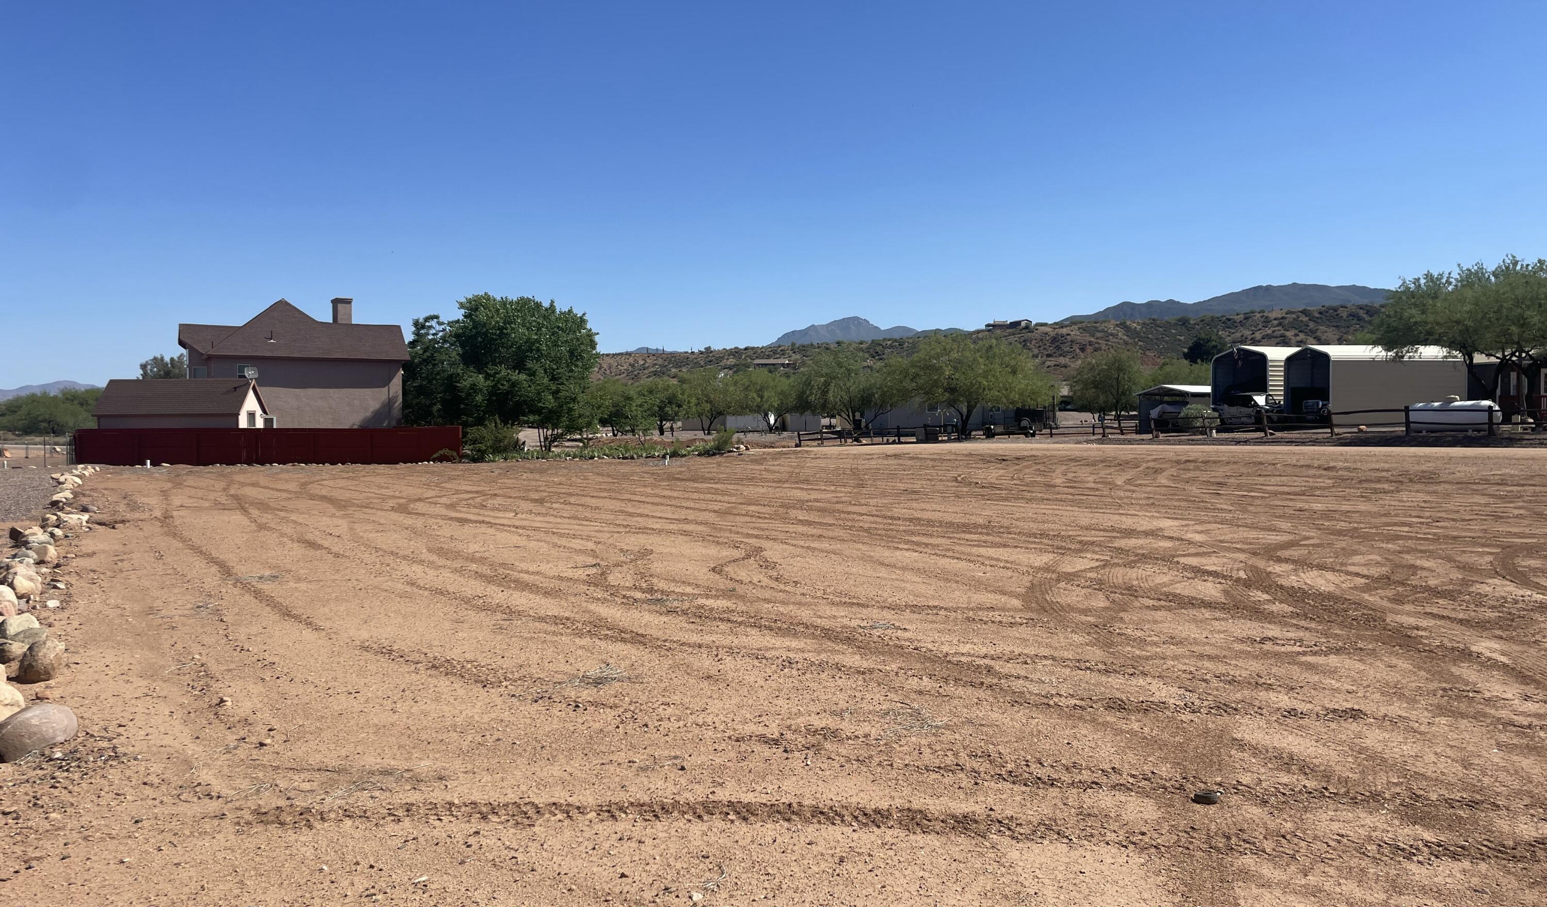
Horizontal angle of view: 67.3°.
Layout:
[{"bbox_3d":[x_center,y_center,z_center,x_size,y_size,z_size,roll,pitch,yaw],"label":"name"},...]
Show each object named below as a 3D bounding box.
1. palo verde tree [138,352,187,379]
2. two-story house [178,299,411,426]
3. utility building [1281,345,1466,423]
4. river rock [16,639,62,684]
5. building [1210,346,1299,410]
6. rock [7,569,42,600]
[{"bbox_3d":[-52.676,-5.040,102.000,6.200,7.600,6.000,0,1,0],"label":"palo verde tree"},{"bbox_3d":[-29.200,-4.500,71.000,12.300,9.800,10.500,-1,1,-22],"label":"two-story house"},{"bbox_3d":[35.085,-3.916,67.764,8.000,4.674,5.300,0,2,-3],"label":"utility building"},{"bbox_3d":[-4.423,1.252,7.000,0.270,0.220,0.240,-1,2,-32],"label":"river rock"},{"bbox_3d":[33.902,-4.341,75.203,8.500,5.016,5.600,-1,2,-15],"label":"building"},{"bbox_3d":[-6.578,1.146,10.200,0.290,0.220,0.260,-1,2,-33],"label":"rock"}]

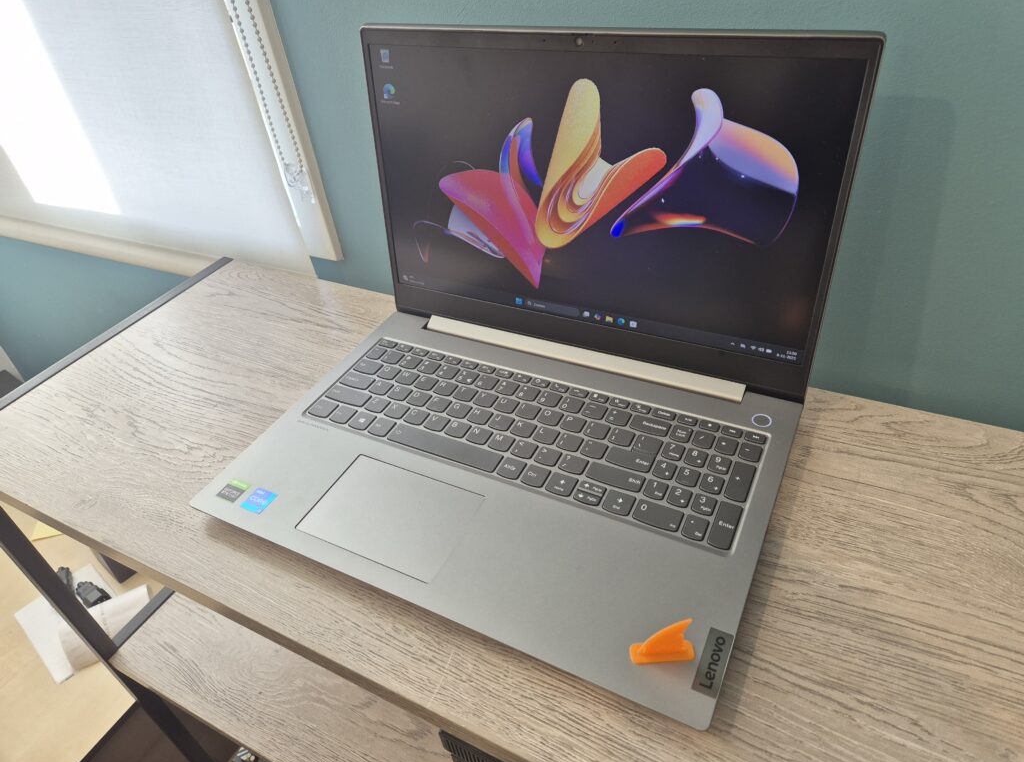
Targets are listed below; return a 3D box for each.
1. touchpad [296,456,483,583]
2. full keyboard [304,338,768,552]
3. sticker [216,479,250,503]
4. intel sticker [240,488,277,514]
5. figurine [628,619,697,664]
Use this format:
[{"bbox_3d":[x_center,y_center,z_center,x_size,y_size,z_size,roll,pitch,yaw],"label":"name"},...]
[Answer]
[{"bbox_3d":[-0.078,0.086,0.444,0.104,0.002,0.070,14,45,24],"label":"touchpad"},{"bbox_3d":[0.006,0.032,0.493,0.326,0.004,0.103,14,45,24],"label":"full keyboard"},{"bbox_3d":[-0.194,0.076,0.474,0.018,0.001,0.017,14,45,24],"label":"sticker"},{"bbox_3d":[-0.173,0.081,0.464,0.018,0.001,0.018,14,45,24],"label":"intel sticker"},{"bbox_3d":[0.076,0.129,0.342,0.031,0.032,0.010,-5,40,4],"label":"figurine"}]

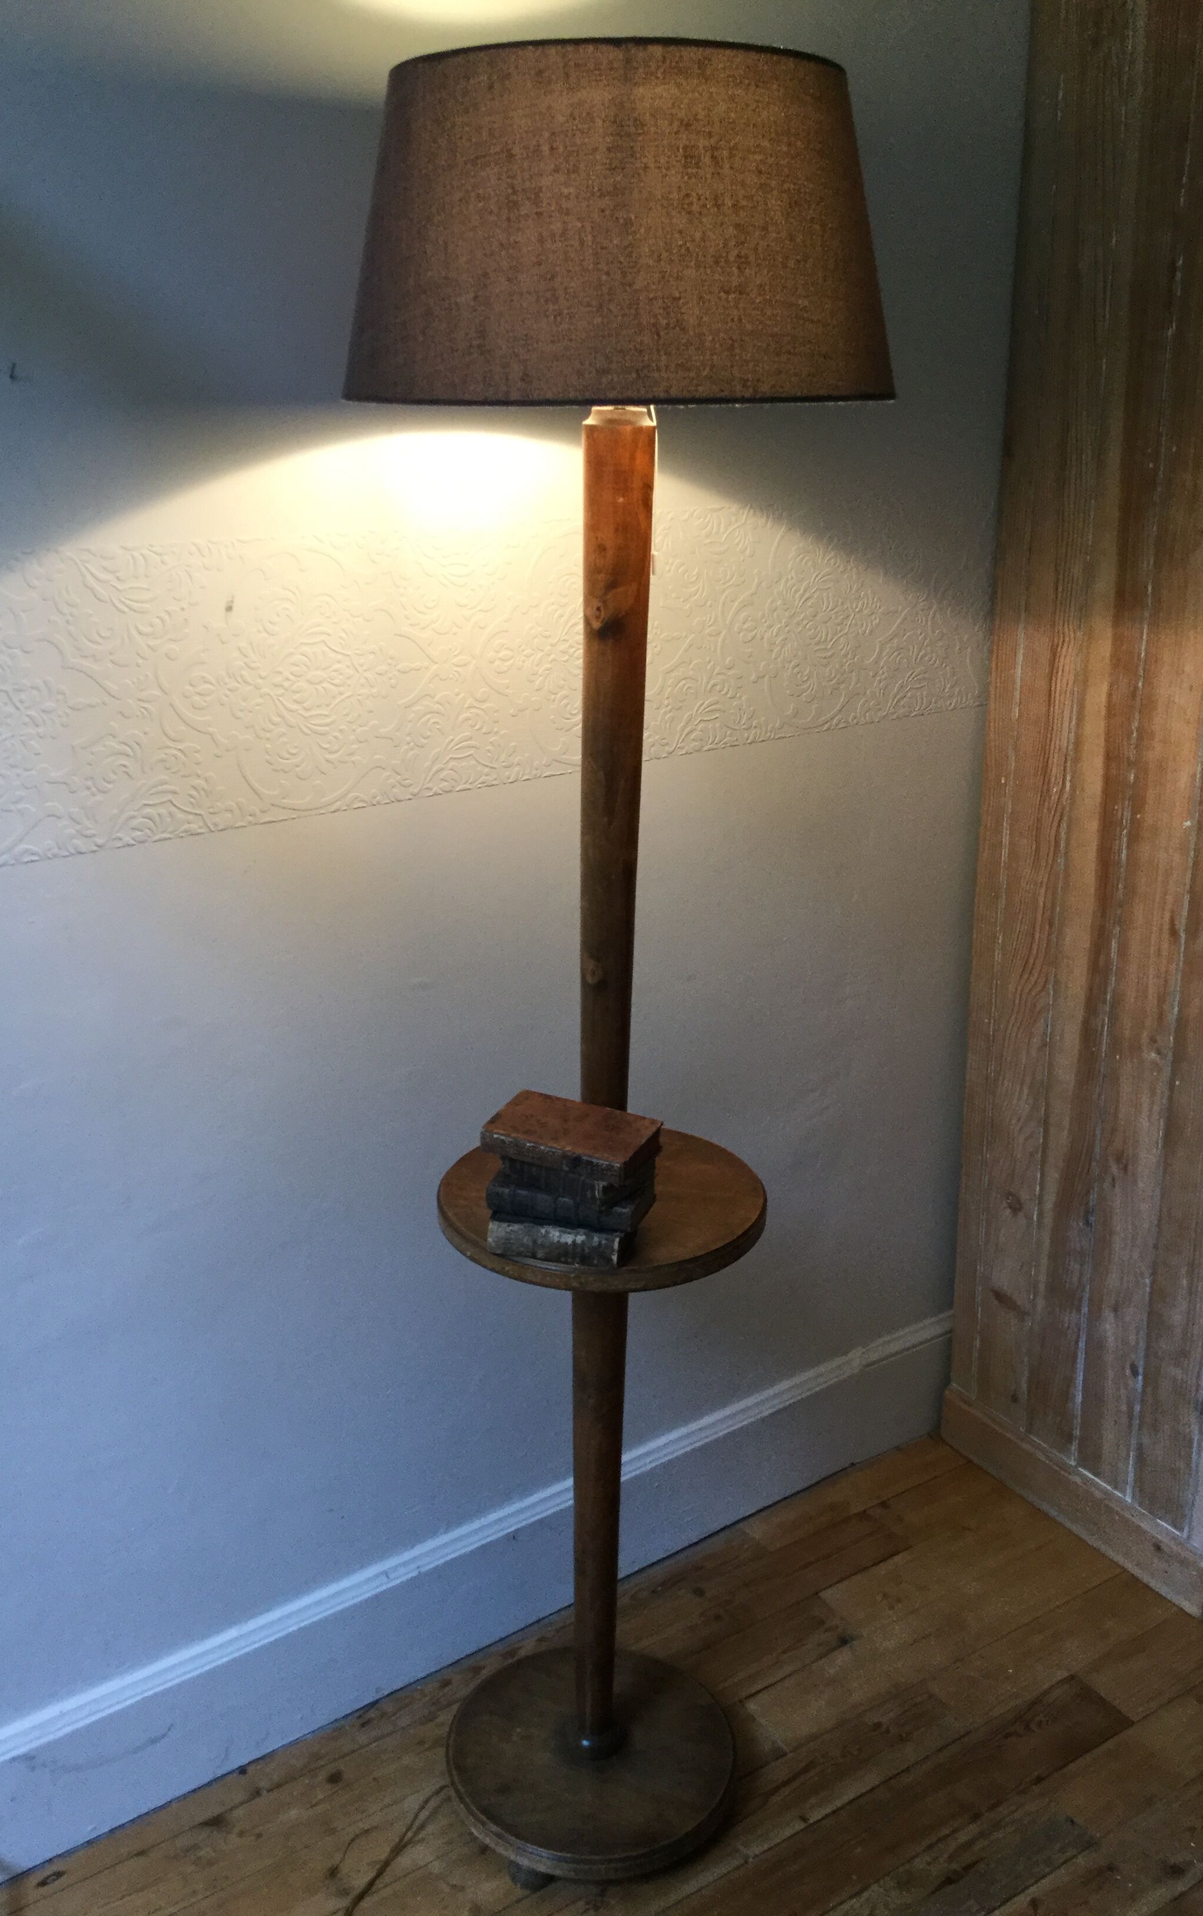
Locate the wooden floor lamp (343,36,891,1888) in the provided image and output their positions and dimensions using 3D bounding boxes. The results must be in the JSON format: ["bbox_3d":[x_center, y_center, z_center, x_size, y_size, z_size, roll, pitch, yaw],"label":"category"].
[{"bbox_3d":[0.003,0.112,1.579,0.444,1.654,0.444,1,18,0],"label":"wooden floor lamp"}]

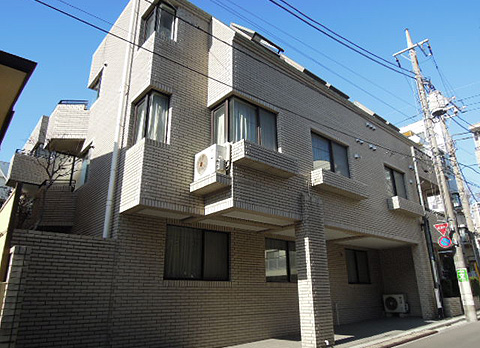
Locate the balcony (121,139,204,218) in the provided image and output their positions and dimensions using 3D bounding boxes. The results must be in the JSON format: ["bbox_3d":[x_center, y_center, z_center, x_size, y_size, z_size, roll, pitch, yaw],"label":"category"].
[{"bbox_3d":[-1.702,0.216,7.589,1.550,1.442,1.009,16,-25,-38],"label":"balcony"}]

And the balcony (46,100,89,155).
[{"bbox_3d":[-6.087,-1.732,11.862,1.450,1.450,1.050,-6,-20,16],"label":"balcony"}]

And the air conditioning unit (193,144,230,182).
[{"bbox_3d":[-0.628,-0.183,7.306,0.303,0.672,0.856,15,-25,-37],"label":"air conditioning unit"}]

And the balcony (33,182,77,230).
[{"bbox_3d":[-5.614,1.110,10.709,1.185,1.380,1.030,-1,-20,0],"label":"balcony"}]

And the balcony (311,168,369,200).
[{"bbox_3d":[2.876,0.322,9.423,2.215,0.391,0.360,16,-25,-38],"label":"balcony"}]

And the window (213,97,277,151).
[{"bbox_3d":[0.127,-1.031,8.381,1.432,1.210,0.900,15,-25,-37],"label":"window"}]

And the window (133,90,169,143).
[{"bbox_3d":[-2.127,-1.180,7.866,0.472,1.255,0.945,15,-25,-37],"label":"window"}]

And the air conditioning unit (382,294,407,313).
[{"bbox_3d":[5.288,4.383,11.205,0.295,0.605,0.738,15,-25,-37],"label":"air conditioning unit"}]

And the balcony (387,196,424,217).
[{"bbox_3d":[5.900,1.195,11.831,1.890,0.397,0.371,16,-25,-38],"label":"balcony"}]

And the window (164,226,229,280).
[{"bbox_3d":[-1.037,2.037,8.417,1.917,1.264,0.093,16,-25,-38],"label":"window"}]

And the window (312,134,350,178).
[{"bbox_3d":[2.739,-0.490,9.910,1.764,1.159,0.118,15,-25,-37],"label":"window"}]

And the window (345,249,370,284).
[{"bbox_3d":[4.566,3.609,12.909,1.500,1.264,0.093,16,-25,-38],"label":"window"}]

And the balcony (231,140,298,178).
[{"bbox_3d":[0.628,-0.299,7.602,1.725,0.391,0.381,16,-25,-38],"label":"balcony"}]

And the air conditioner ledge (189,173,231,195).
[{"bbox_3d":[-0.633,0.249,7.214,0.410,0.181,0.982,15,-25,-37],"label":"air conditioner ledge"}]

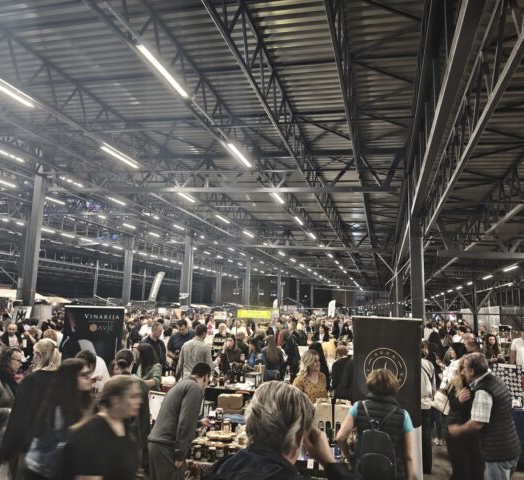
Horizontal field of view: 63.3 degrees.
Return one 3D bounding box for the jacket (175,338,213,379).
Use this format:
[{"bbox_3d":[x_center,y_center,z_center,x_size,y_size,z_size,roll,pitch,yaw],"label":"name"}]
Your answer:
[{"bbox_3d":[-1.001,1.814,6.400,0.530,0.700,0.340,-2,-9,18],"label":"jacket"}]

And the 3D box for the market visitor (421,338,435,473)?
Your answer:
[{"bbox_3d":[2.211,2.216,5.712,0.340,1.690,0.450,-2,-10,21],"label":"market visitor"}]

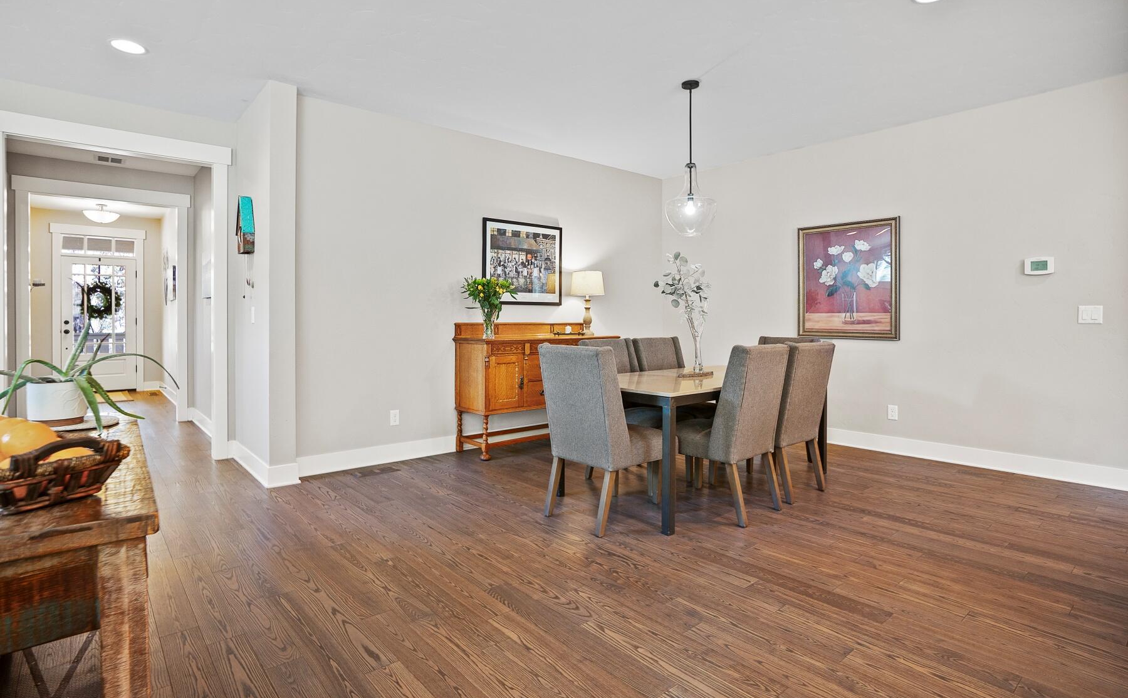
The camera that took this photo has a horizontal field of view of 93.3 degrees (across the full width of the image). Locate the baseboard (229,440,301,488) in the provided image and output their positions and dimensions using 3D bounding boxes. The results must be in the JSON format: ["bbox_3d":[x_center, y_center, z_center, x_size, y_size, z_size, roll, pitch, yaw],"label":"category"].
[{"bbox_3d":[-2.354,0.871,4.171,0.242,0.145,1.136,-3,4,-41],"label":"baseboard"}]

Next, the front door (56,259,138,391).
[{"bbox_3d":[-7.183,-0.388,8.230,0.900,2.070,0.060,-2,2,-38],"label":"front door"}]

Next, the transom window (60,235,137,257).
[{"bbox_3d":[-7.153,-1.577,8.180,0.880,0.270,0.060,-2,2,-38],"label":"transom window"}]

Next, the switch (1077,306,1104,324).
[{"bbox_3d":[3.559,-0.229,3.600,0.010,0.120,0.120,-2,3,-42],"label":"switch"}]

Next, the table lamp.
[{"bbox_3d":[0.232,-0.451,5.282,0.330,0.642,0.330,0,3,0],"label":"table lamp"}]

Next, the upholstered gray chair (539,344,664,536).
[{"bbox_3d":[0.255,0.465,3.080,0.640,0.985,0.475,-2,3,-42],"label":"upholstered gray chair"}]

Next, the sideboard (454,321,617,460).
[{"bbox_3d":[-0.190,0.329,4.983,1.570,1.140,0.450,-2,4,-38],"label":"sideboard"}]

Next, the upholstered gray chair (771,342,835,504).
[{"bbox_3d":[1.425,0.459,3.699,0.490,1.020,0.640,-2,4,-37],"label":"upholstered gray chair"}]

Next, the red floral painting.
[{"bbox_3d":[2.482,-0.592,4.670,0.040,1.020,0.830,-2,3,-42],"label":"red floral painting"}]

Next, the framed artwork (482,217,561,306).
[{"bbox_3d":[-0.362,-0.807,5.066,0.889,0.770,0.030,-2,4,-37],"label":"framed artwork"}]

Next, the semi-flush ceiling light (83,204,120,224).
[{"bbox_3d":[-6.556,-1.912,7.550,0.390,0.270,0.390,-2,2,-38],"label":"semi-flush ceiling light"}]

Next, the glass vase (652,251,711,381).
[{"bbox_3d":[0.899,-0.268,4.031,0.420,0.925,0.380,-3,4,-41],"label":"glass vase"}]

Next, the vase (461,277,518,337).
[{"bbox_3d":[-0.643,-0.356,4.556,0.460,0.536,0.430,0,3,0],"label":"vase"}]

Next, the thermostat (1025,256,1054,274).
[{"bbox_3d":[3.363,-0.589,3.767,0.030,0.118,0.152,-2,3,-42],"label":"thermostat"}]

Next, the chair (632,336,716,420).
[{"bbox_3d":[0.925,0.405,4.100,0.475,0.985,0.640,-2,3,-42],"label":"chair"}]

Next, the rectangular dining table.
[{"bbox_3d":[0.983,0.587,3.793,1.870,0.755,0.900,-3,4,-40],"label":"rectangular dining table"}]

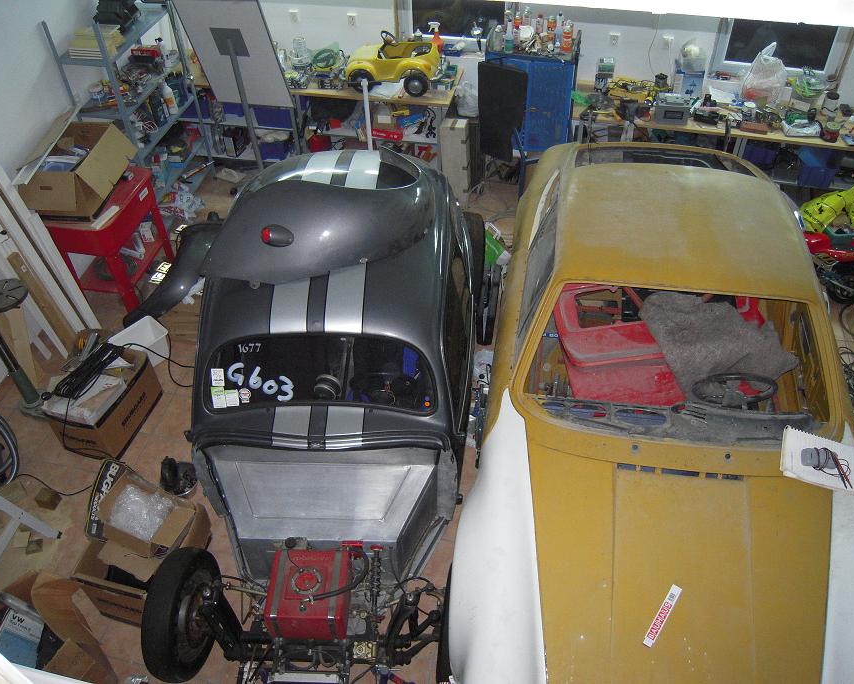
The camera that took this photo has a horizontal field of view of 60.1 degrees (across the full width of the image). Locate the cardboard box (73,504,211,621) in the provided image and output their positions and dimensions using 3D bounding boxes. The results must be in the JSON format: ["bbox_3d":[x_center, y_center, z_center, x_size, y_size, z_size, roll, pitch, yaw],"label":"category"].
[{"bbox_3d":[-1.359,1.051,3.610,0.332,0.332,0.517,10,45,13],"label":"cardboard box"}]

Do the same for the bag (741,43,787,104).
[{"bbox_3d":[2.498,-1.939,5.473,0.270,0.430,0.230,10,46,12],"label":"bag"}]

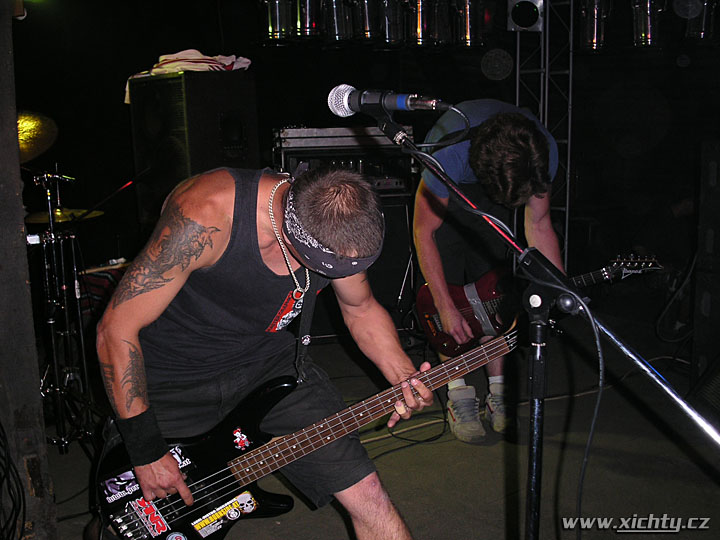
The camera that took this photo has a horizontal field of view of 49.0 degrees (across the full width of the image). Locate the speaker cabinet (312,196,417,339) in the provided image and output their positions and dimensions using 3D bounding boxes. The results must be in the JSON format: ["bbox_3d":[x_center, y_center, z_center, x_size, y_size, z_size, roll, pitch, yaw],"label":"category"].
[{"bbox_3d":[-0.121,-0.019,4.340,0.760,0.750,0.360,-4,9,-16],"label":"speaker cabinet"}]

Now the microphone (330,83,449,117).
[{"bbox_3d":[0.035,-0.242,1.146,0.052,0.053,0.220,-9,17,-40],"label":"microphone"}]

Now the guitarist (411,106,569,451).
[{"bbox_3d":[0.420,0.020,2.670,0.540,1.190,0.720,-2,9,-7],"label":"guitarist"}]

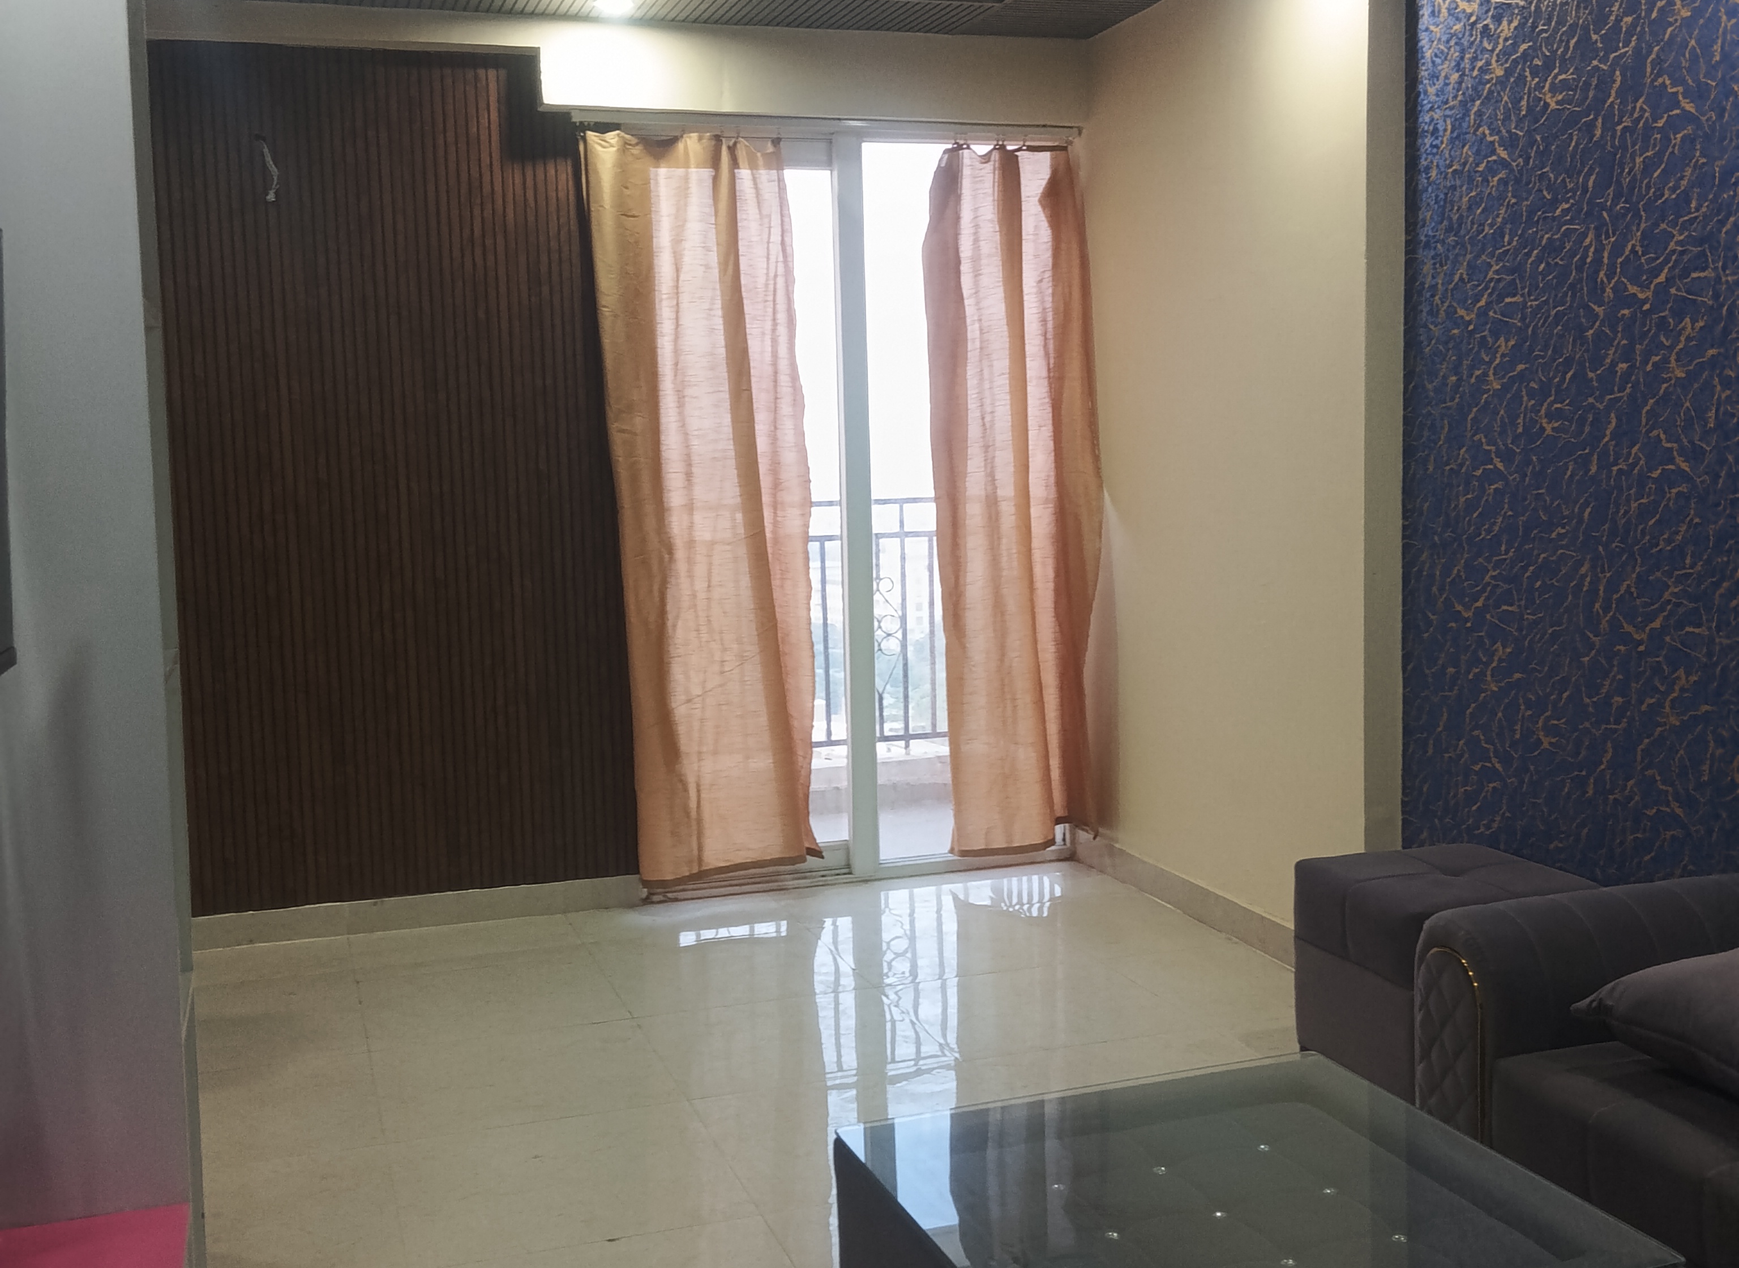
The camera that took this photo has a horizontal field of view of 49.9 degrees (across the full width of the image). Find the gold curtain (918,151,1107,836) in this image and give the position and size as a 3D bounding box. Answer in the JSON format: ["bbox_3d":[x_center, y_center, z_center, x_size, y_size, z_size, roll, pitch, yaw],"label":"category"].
[{"bbox_3d":[0.422,-0.384,5.576,0.520,2.090,0.150,-3,6,-18],"label":"gold curtain"}]

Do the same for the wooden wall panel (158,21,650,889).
[{"bbox_3d":[-1.297,-0.414,5.144,1.280,2.310,0.050,-3,6,-18],"label":"wooden wall panel"}]

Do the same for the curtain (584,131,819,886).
[{"bbox_3d":[-0.466,-0.335,5.304,0.620,2.100,0.150,-3,6,-18],"label":"curtain"}]

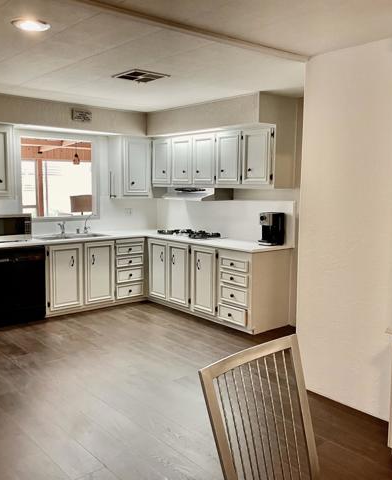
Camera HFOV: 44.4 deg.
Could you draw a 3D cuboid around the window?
[{"bbox_3d":[-1.690,-0.748,5.871,0.914,0.934,0.081,-5,8,-40],"label":"window"}]

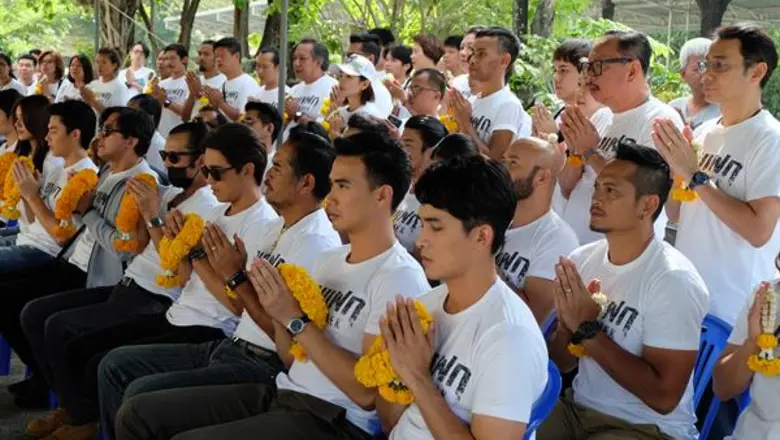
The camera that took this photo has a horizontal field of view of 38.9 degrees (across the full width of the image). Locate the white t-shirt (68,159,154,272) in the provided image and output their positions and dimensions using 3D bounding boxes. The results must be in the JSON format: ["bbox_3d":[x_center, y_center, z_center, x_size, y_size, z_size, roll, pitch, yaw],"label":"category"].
[{"bbox_3d":[-1.105,-0.018,4.400,0.320,0.500,0.430,-5,10,-34],"label":"white t-shirt"}]

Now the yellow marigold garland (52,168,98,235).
[{"bbox_3d":[-1.309,-0.073,4.600,0.130,0.280,0.160,-4,9,-30],"label":"yellow marigold garland"}]

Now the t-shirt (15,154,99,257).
[{"bbox_3d":[-1.449,-0.047,4.950,0.320,0.530,0.450,-4,9,-32],"label":"t-shirt"}]

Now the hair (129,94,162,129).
[{"bbox_3d":[-1.433,-0.632,6.500,0.210,0.215,0.180,-4,9,-32],"label":"hair"}]

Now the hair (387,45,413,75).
[{"bbox_3d":[0.061,-1.031,7.100,0.190,0.195,0.170,-5,10,-34],"label":"hair"}]

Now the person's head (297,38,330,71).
[{"bbox_3d":[-0.471,-1.019,6.800,0.205,0.200,0.175,-5,10,-37],"label":"person's head"}]

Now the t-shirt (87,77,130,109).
[{"bbox_3d":[-2.107,-0.792,8.300,0.420,0.570,0.270,8,11,40],"label":"t-shirt"}]

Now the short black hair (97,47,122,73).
[{"bbox_3d":[-2.082,-1.191,8.200,0.170,0.195,0.195,8,11,38],"label":"short black hair"}]

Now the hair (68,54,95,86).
[{"bbox_3d":[-2.792,-1.362,10.000,0.210,0.280,0.210,6,9,32],"label":"hair"}]

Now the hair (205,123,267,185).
[{"bbox_3d":[-0.482,-0.208,3.450,0.210,0.205,0.180,-6,11,-39],"label":"hair"}]

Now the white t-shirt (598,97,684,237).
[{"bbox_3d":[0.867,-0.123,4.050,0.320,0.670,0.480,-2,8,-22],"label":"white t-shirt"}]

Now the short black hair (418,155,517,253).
[{"bbox_3d":[0.155,-0.027,2.311,0.225,0.200,0.180,-1,8,-30],"label":"short black hair"}]

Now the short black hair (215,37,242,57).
[{"bbox_3d":[-1.140,-1.218,7.800,0.200,0.165,0.180,-7,11,-44],"label":"short black hair"}]

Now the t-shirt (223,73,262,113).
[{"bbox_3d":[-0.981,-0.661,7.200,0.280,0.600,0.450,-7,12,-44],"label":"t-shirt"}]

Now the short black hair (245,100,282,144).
[{"bbox_3d":[-0.692,-0.539,6.062,0.210,0.210,0.180,-1,8,-30],"label":"short black hair"}]

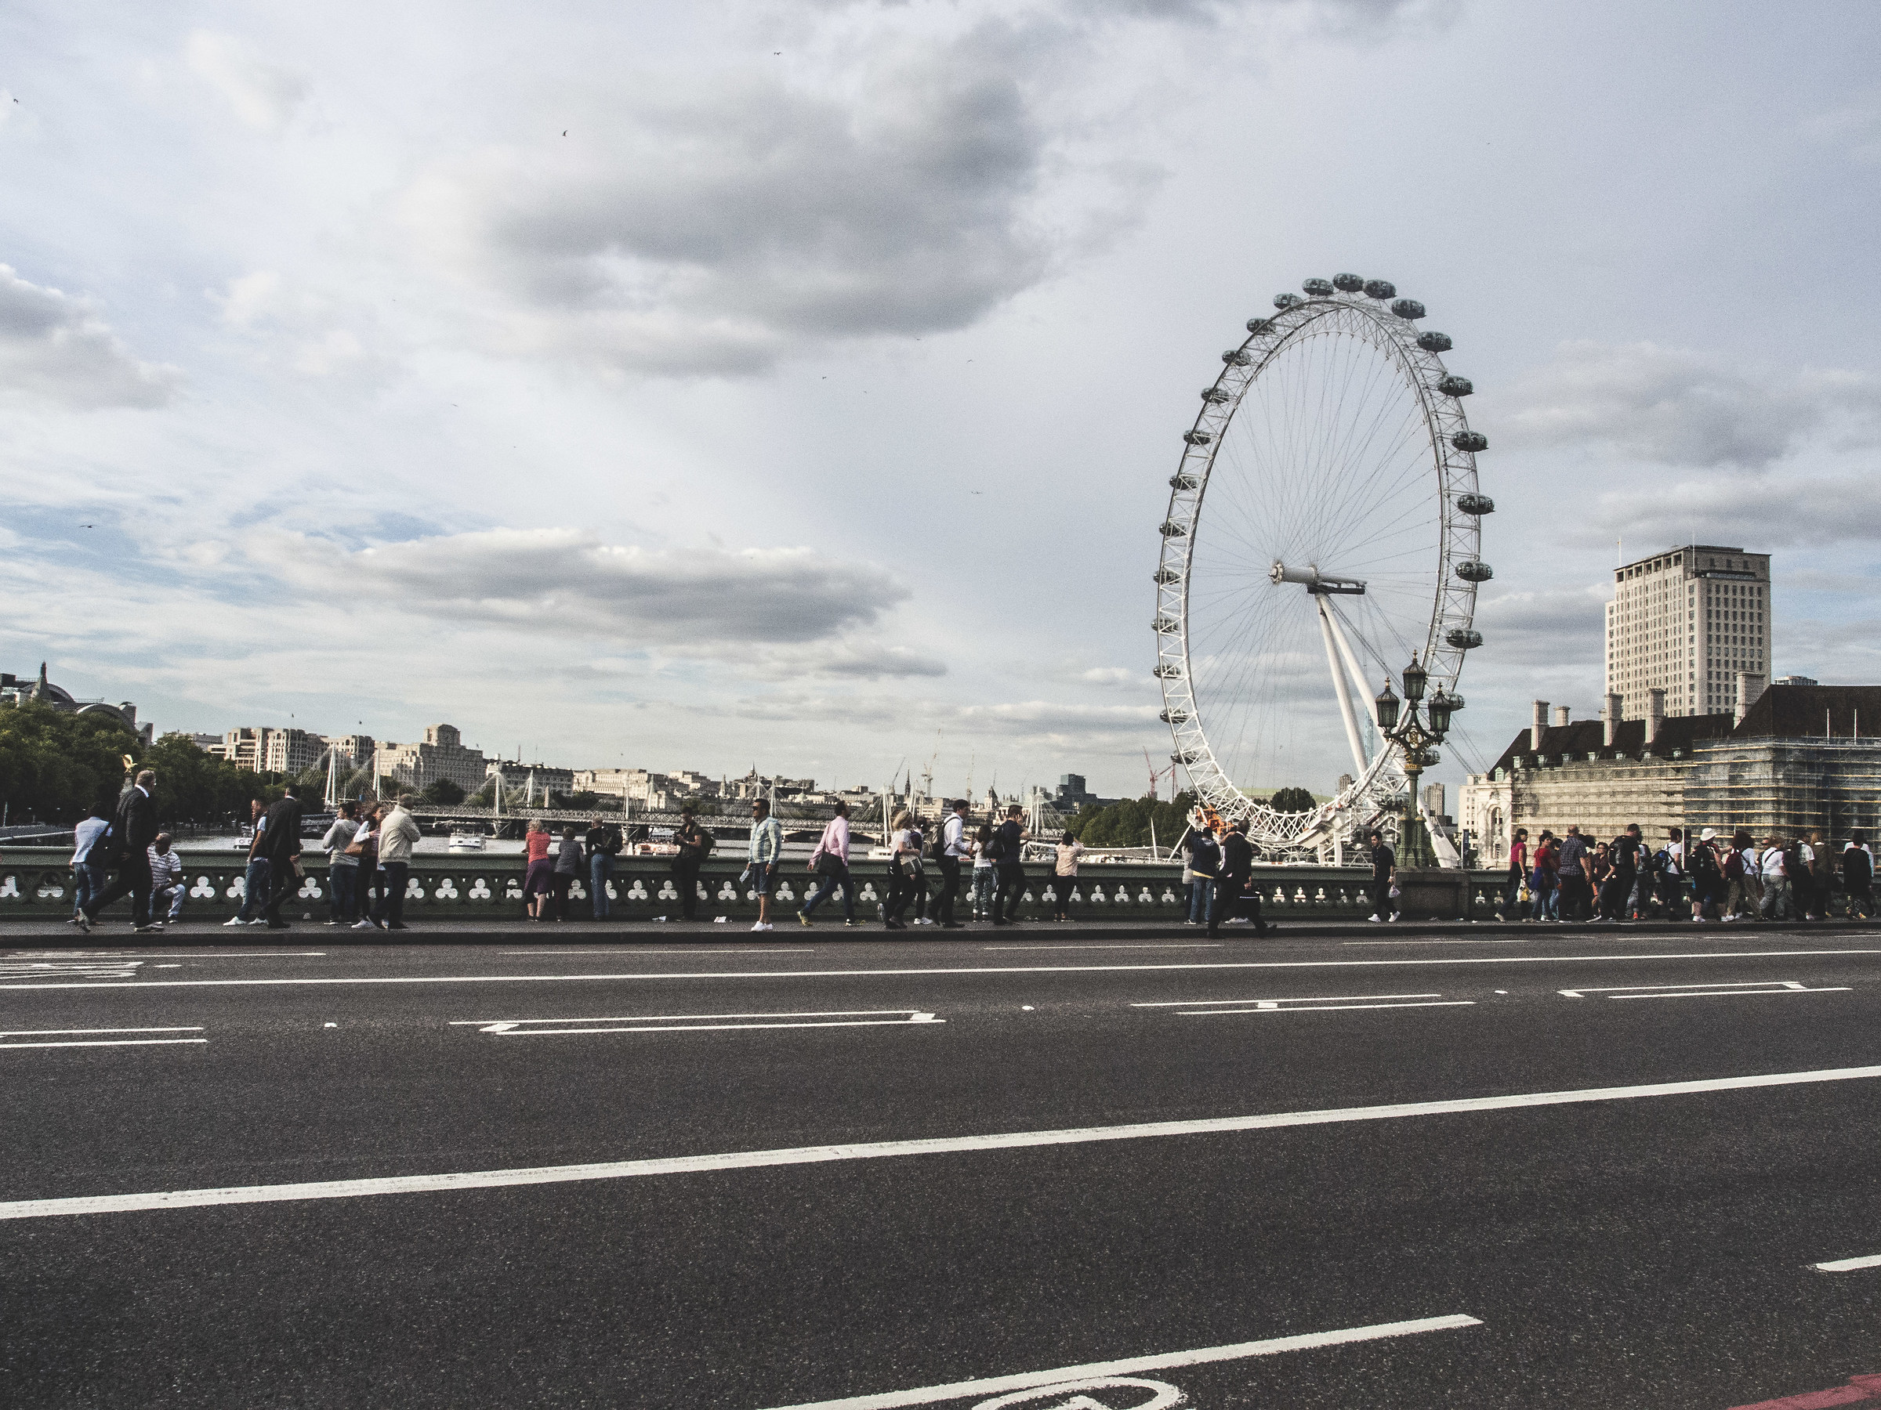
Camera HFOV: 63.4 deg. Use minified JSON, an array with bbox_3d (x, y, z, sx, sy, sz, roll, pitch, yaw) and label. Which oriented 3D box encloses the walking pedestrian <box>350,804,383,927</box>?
[{"bbox_3d":[-7.434,2.102,19.813,0.500,1.638,0.480,2,-4,-10],"label":"walking pedestrian"}]

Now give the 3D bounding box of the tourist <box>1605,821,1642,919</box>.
[{"bbox_3d":[12.395,3.052,27.600,0.580,1.759,0.540,4,-5,-26],"label":"tourist"}]

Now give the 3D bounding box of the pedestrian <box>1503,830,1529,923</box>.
[{"bbox_3d":[10.408,3.078,27.526,0.600,1.685,0.450,3,-5,-22],"label":"pedestrian"}]

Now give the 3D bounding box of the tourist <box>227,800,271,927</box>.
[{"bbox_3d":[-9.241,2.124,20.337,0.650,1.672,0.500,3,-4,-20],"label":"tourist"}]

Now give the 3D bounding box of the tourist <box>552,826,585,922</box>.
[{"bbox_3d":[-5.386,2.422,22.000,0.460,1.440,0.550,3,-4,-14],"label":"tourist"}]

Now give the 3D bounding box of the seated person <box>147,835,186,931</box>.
[{"bbox_3d":[-10.514,2.348,20.637,0.580,1.243,0.650,4,-5,-28],"label":"seated person"}]

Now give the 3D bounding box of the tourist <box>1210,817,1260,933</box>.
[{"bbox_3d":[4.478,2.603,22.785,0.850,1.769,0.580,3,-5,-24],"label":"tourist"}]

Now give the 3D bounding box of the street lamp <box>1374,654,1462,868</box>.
[{"bbox_3d":[8.905,1.032,28.500,1.750,4.050,0.800,3,-4,-23],"label":"street lamp"}]

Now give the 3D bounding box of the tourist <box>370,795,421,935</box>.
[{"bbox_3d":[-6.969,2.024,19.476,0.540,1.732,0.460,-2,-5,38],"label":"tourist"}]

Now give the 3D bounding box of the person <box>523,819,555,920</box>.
[{"bbox_3d":[-5.999,2.468,22.709,0.480,1.532,0.550,3,-4,-20],"label":"person"}]

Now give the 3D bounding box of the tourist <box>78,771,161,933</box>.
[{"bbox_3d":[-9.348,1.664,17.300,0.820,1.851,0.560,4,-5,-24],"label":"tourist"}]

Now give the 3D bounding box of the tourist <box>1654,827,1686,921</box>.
[{"bbox_3d":[13.427,3.123,28.000,0.500,1.704,0.460,4,-5,-24],"label":"tourist"}]

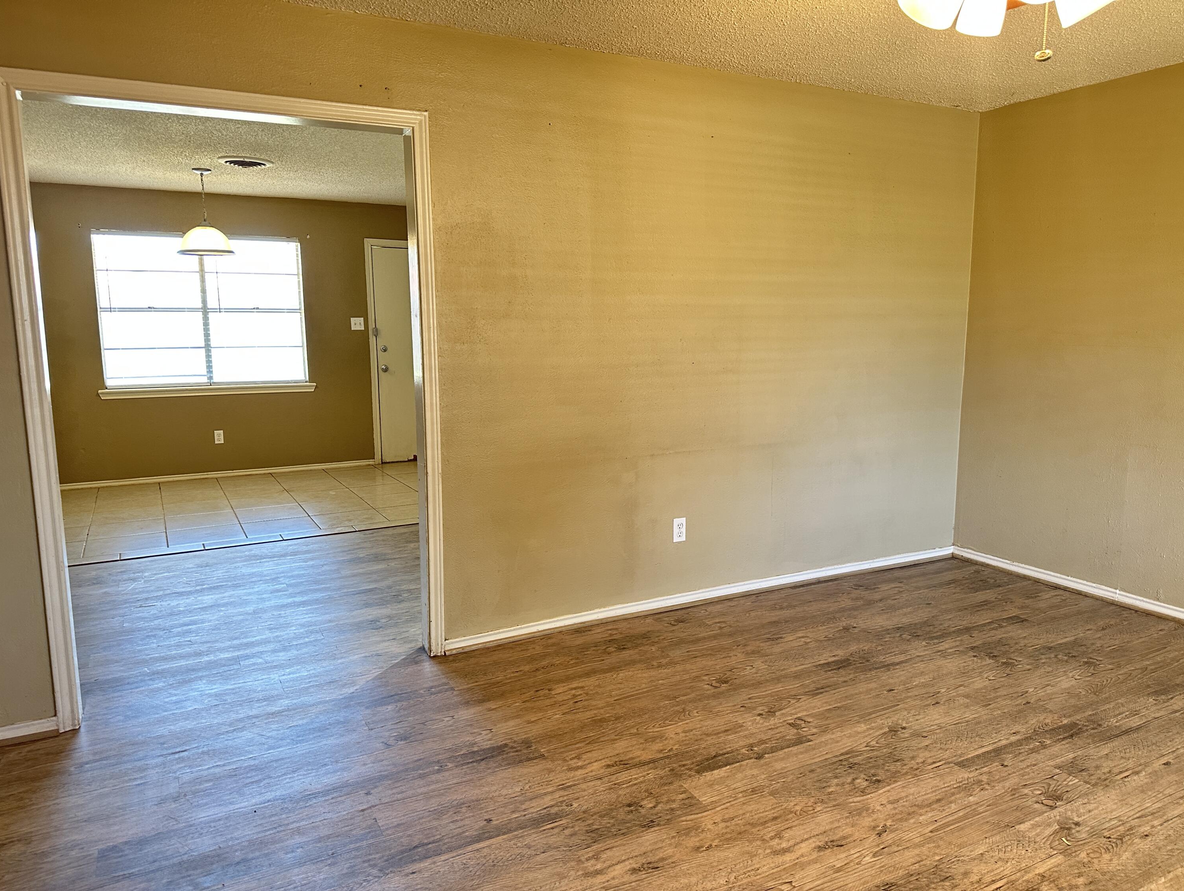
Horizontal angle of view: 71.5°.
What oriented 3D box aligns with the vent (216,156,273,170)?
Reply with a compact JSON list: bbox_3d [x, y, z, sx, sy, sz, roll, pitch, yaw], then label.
[{"bbox_3d":[-2.376,-1.936,5.664,0.360,0.040,0.360,-5,9,-28],"label":"vent"}]

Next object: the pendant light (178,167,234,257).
[{"bbox_3d":[-2.830,-1.699,6.016,0.390,0.605,0.390,-5,9,-28],"label":"pendant light"}]

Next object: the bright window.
[{"bbox_3d":[-3.348,-1.165,7.151,1.610,1.285,0.090,-5,9,-28],"label":"bright window"}]

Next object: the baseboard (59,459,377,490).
[{"bbox_3d":[-3.238,0.252,7.370,2.589,0.050,0.018,-5,9,-28],"label":"baseboard"}]

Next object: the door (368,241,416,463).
[{"bbox_3d":[-1.664,-0.881,8.107,0.910,2.040,0.050,-5,9,-28],"label":"door"}]

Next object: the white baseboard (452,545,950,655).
[{"bbox_3d":[0.732,0.710,4.019,2.993,0.068,0.018,-5,9,-27],"label":"white baseboard"}]

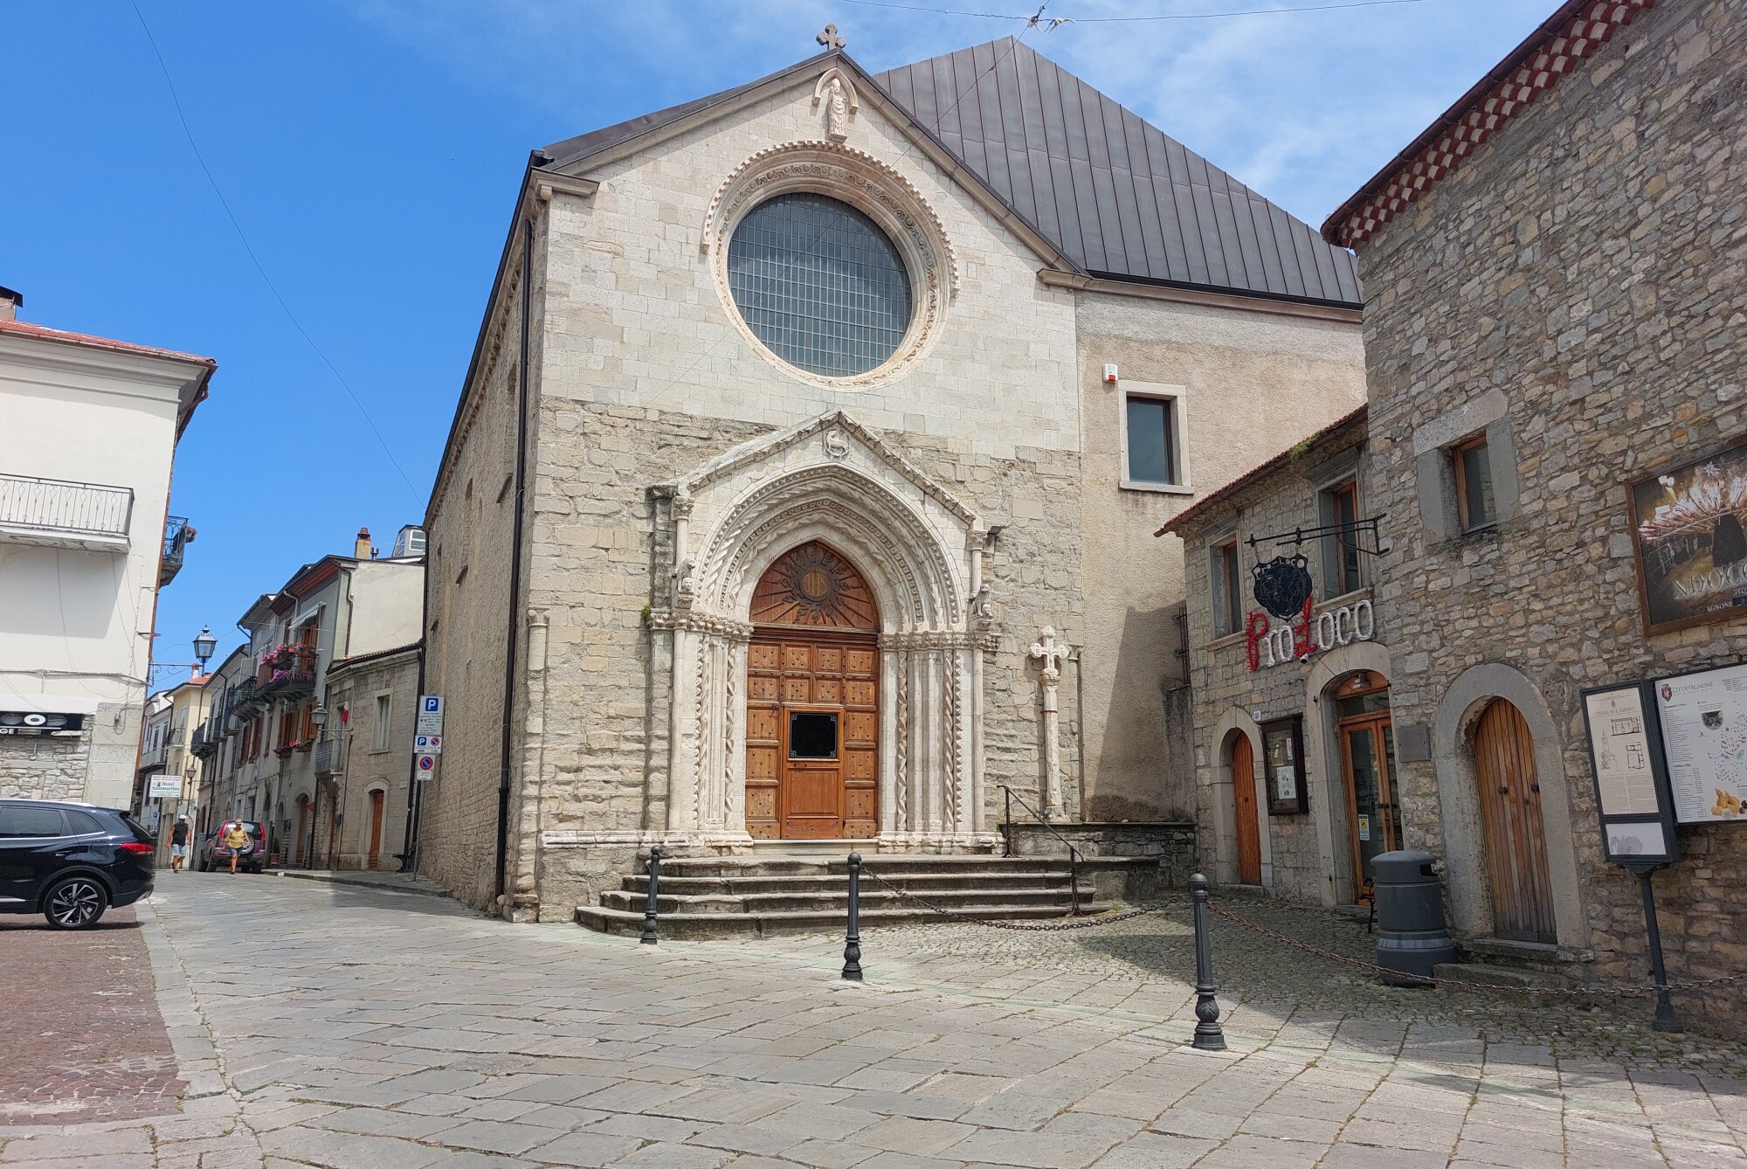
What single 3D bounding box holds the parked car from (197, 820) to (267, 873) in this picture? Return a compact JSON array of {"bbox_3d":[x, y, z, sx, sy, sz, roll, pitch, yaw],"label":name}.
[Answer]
[{"bbox_3d":[-22.817,9.355,43.185,1.780,1.700,4.600,8,-15,-34],"label":"parked car"}]

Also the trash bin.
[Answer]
[{"bbox_3d":[4.267,2.639,9.659,0.640,1.008,0.640,6,-14,-26],"label":"trash bin"}]

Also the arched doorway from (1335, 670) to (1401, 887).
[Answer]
[{"bbox_3d":[5.549,2.262,13.494,0.320,2.530,1.420,2,-13,-11],"label":"arched doorway"}]

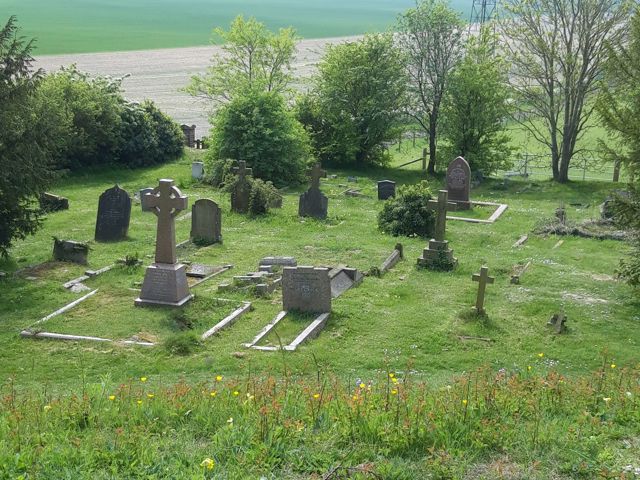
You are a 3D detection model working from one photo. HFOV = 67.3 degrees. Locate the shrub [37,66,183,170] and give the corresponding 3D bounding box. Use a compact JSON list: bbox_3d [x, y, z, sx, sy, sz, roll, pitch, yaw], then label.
[{"bbox_3d":[-11.885,-6.897,27.306,8.000,5.300,4.500,5,16,15],"label":"shrub"}]

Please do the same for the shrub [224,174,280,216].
[{"bbox_3d":[-2.176,-1.514,15.779,1.597,1.184,1.133,4,16,10],"label":"shrub"}]

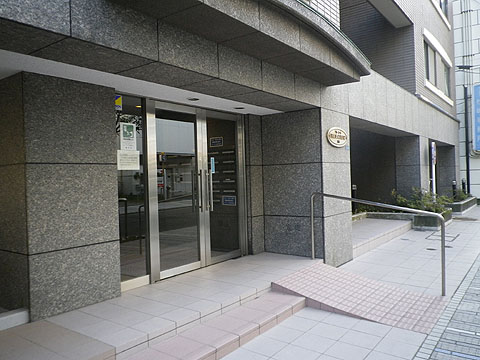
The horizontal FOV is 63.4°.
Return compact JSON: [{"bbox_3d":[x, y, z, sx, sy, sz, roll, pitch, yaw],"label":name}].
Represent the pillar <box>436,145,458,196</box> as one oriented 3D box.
[{"bbox_3d":[8.746,-0.276,16.288,0.680,2.220,1.170,-1,1,37],"label":"pillar"}]

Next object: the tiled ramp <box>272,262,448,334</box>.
[{"bbox_3d":[1.378,1.265,4.438,1.630,0.225,1.190,-1,1,37],"label":"tiled ramp"}]

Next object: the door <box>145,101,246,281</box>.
[{"bbox_3d":[-0.519,0.108,5.285,0.120,2.165,1.900,-1,1,37],"label":"door"}]

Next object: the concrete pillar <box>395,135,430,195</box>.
[{"bbox_3d":[4.996,-0.086,11.224,0.630,2.240,1.200,-1,1,37],"label":"concrete pillar"}]

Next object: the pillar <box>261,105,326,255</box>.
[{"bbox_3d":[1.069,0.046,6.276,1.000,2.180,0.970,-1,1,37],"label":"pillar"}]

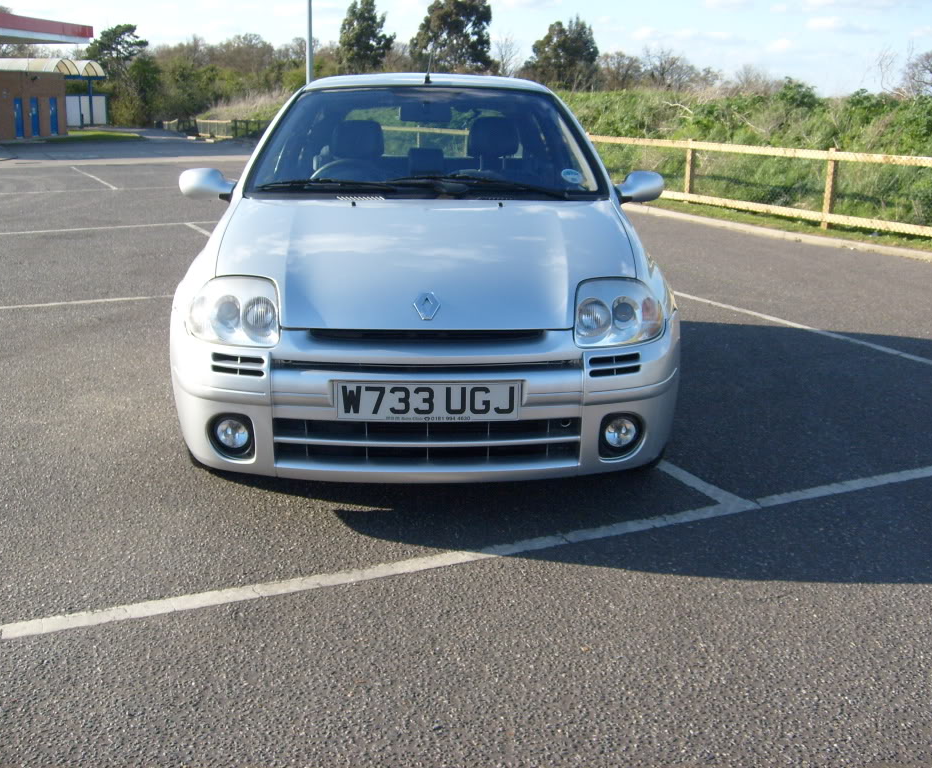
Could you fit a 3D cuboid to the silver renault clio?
[{"bbox_3d":[-0.168,-0.663,4.668,1.680,1.410,3.770,-1,15,-2],"label":"silver renault clio"}]

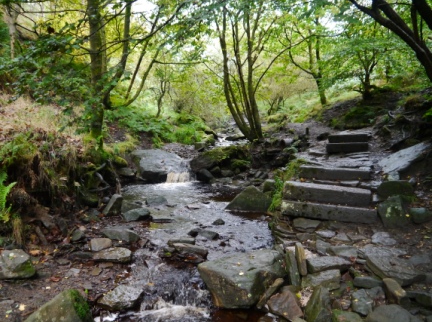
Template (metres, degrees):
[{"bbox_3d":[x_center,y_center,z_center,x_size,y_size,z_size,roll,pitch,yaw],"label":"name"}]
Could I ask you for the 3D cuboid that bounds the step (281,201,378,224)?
[{"bbox_3d":[1.565,0.703,4.870,1.250,0.175,0.320,2,5,25],"label":"step"}]

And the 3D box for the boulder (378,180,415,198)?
[{"bbox_3d":[2.638,0.420,5.150,0.480,0.260,0.360,2,7,14],"label":"boulder"}]

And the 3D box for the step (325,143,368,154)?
[{"bbox_3d":[2.718,-0.274,7.300,0.870,0.185,0.360,1,7,8],"label":"step"}]

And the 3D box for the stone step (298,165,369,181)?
[{"bbox_3d":[1.964,0.204,5.870,1.140,0.165,0.320,1,5,15],"label":"stone step"}]

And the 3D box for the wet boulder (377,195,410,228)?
[{"bbox_3d":[2.275,0.642,4.500,0.370,0.370,0.310,1,5,10],"label":"wet boulder"}]

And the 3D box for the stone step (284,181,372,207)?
[{"bbox_3d":[1.596,0.459,5.000,1.180,0.190,0.370,3,7,23],"label":"stone step"}]

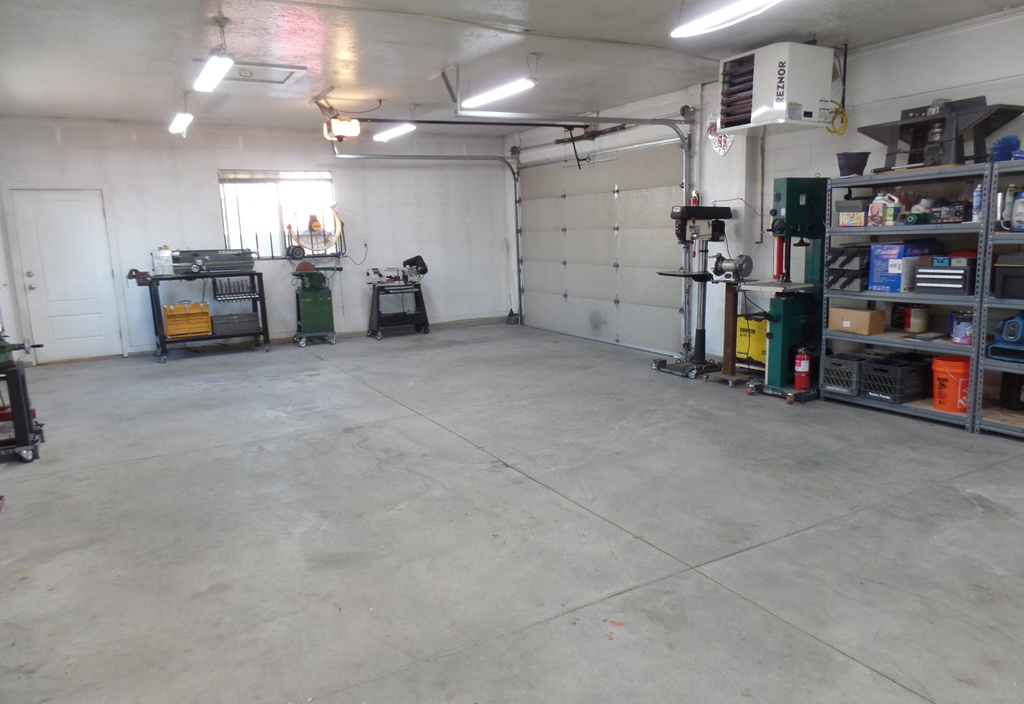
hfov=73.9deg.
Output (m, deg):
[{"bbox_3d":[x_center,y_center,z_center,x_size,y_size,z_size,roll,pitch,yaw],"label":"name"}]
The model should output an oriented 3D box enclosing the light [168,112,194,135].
[{"bbox_3d":[-3.636,-2.487,7.462,0.150,0.080,1.220,-8,12,-30],"label":"light"}]

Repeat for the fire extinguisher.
[{"bbox_3d":[2.512,0.140,5.869,0.150,0.400,0.140,5,12,37],"label":"fire extinguisher"}]

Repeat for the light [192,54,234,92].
[{"bbox_3d":[-2.289,-2.117,5.202,0.150,0.065,1.210,-8,11,-29],"label":"light"}]

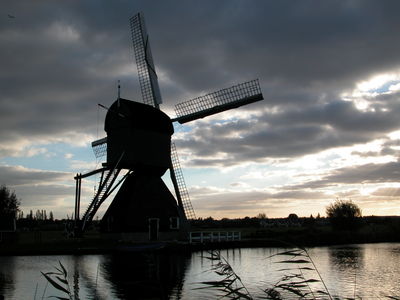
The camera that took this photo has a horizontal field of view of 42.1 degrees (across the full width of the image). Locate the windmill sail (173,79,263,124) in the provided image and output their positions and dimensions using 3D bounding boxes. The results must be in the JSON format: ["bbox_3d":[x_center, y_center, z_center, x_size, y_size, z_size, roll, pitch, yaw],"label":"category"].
[{"bbox_3d":[1.350,-4.949,57.034,12.648,2.200,0.600,-14,-1,38],"label":"windmill sail"}]

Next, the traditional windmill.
[{"bbox_3d":[-7.318,-3.628,57.476,27.262,26.547,16.679,-6,-10,38],"label":"traditional windmill"}]

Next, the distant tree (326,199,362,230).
[{"bbox_3d":[25.565,11.500,92.000,6.369,5.838,6.051,-2,-8,15],"label":"distant tree"}]

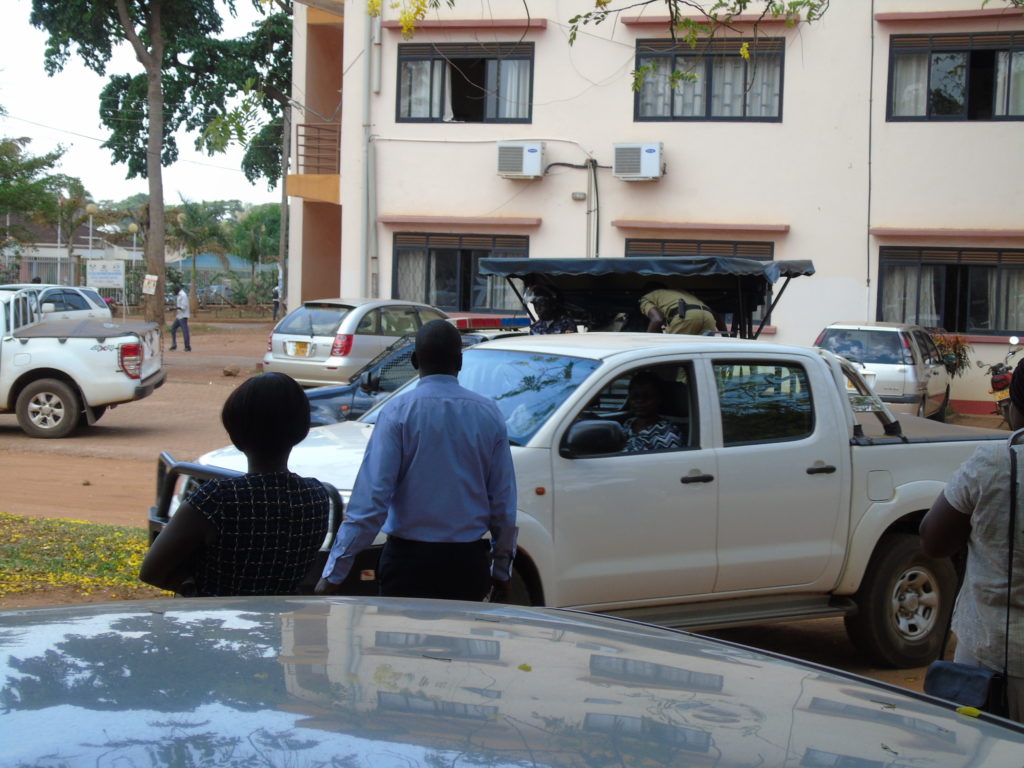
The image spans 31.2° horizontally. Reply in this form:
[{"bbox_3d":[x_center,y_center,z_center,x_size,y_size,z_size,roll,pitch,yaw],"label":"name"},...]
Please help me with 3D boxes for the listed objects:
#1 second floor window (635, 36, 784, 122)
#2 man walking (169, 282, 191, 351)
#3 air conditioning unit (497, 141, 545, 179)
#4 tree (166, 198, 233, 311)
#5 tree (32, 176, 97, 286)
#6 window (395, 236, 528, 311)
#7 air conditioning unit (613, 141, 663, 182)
[{"bbox_3d":[3.030,-4.690,28.317,2.385,1.292,0.150,3,4,23],"label":"second floor window"},{"bbox_3d":[-8.158,-1.644,45.000,0.650,1.680,0.500,2,4,-2],"label":"man walking"},{"bbox_3d":[0.174,-3.577,29.295,0.790,0.550,0.280,3,4,23],"label":"air conditioning unit"},{"bbox_3d":[-15.042,-6.189,88.000,3.167,5.566,3.167,2,4,0],"label":"tree"},{"bbox_3d":[-18.055,-5.628,74.000,2.582,5.487,2.582,2,4,0],"label":"tree"},{"bbox_3d":[-0.879,-1.822,30.149,2.447,1.293,0.150,3,4,23],"label":"window"},{"bbox_3d":[1.983,-3.468,28.529,0.790,0.550,0.280,3,4,23],"label":"air conditioning unit"}]

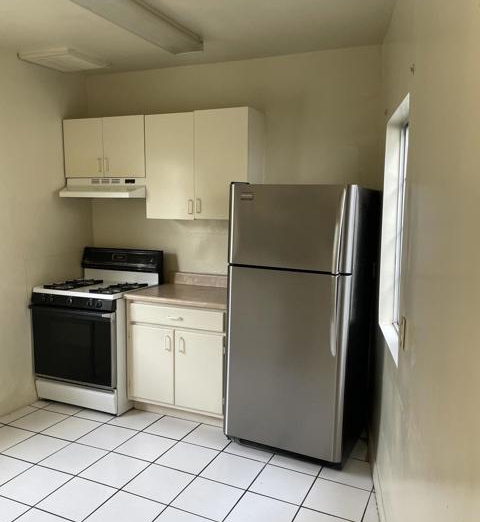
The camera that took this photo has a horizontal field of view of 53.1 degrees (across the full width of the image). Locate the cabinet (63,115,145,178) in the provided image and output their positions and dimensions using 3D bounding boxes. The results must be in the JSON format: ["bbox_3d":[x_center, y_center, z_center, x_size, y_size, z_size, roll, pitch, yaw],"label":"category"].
[{"bbox_3d":[-1.012,-0.911,3.966,0.793,0.466,0.320,4,7,24],"label":"cabinet"}]

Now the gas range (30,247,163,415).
[{"bbox_3d":[-1.096,0.504,3.831,0.770,1.155,0.700,4,7,24],"label":"gas range"}]

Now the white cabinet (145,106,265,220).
[{"bbox_3d":[-0.267,-0.703,3.648,0.835,0.779,0.320,4,7,24],"label":"white cabinet"}]

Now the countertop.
[{"bbox_3d":[-0.305,0.260,3.561,0.810,0.040,0.650,4,7,24],"label":"countertop"}]

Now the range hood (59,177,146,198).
[{"bbox_3d":[-1.034,-0.588,3.921,0.760,0.162,0.480,4,7,24],"label":"range hood"}]

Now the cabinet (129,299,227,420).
[{"bbox_3d":[-0.319,0.682,3.622,0.810,0.818,0.630,4,7,24],"label":"cabinet"}]

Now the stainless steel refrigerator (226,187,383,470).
[{"bbox_3d":[0.423,0.348,3.208,0.763,1.665,0.755,4,7,24],"label":"stainless steel refrigerator"}]

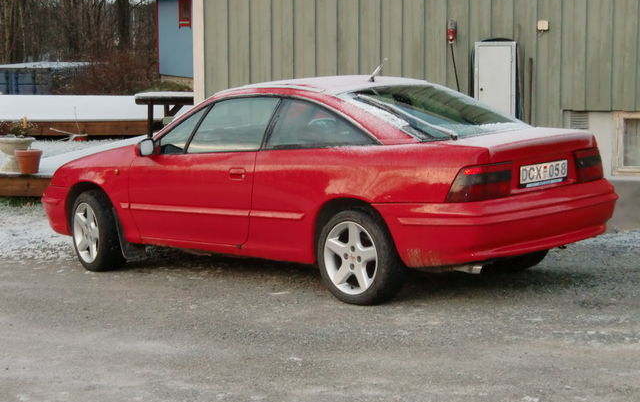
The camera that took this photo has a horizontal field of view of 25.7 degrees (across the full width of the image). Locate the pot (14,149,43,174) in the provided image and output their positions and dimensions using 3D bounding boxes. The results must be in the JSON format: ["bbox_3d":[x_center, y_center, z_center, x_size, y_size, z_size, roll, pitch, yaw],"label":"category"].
[{"bbox_3d":[-3.050,-0.412,14.750,0.290,0.245,0.290,-2,7,-11],"label":"pot"}]

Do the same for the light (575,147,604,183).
[{"bbox_3d":[1.685,-0.223,8.806,0.155,0.195,0.445,3,8,43],"label":"light"}]

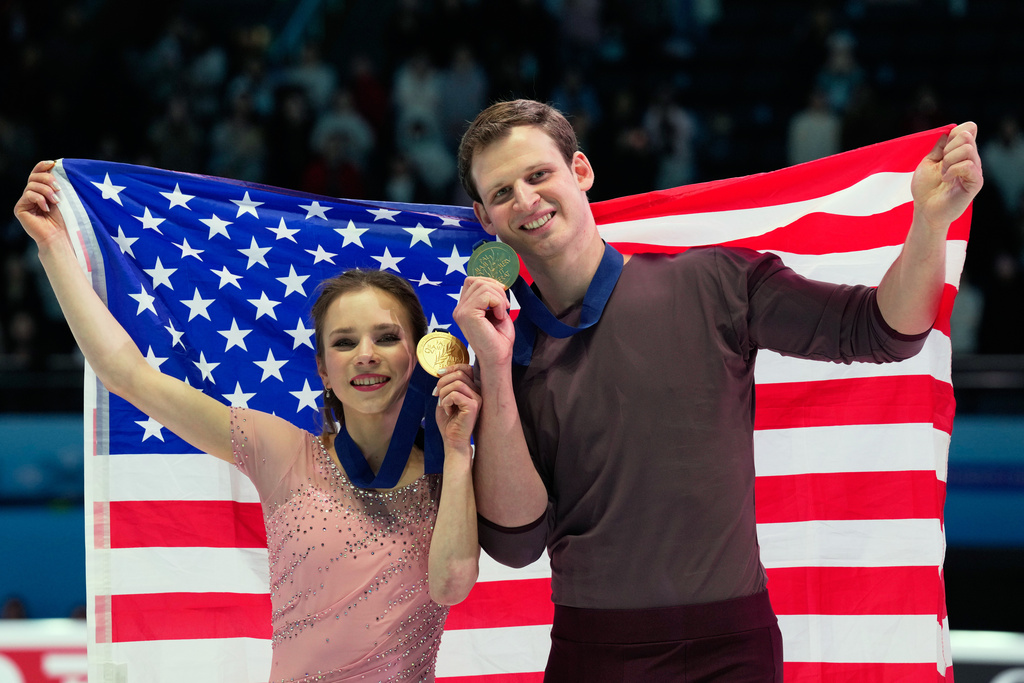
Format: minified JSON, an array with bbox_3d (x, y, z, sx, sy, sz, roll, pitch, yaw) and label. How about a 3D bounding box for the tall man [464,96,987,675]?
[{"bbox_3d":[0.300,0.600,6.500,0.810,1.910,0.480,0,-3,10],"label":"tall man"}]

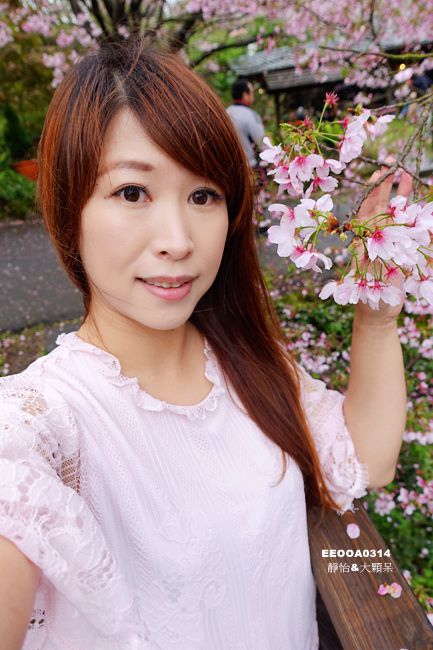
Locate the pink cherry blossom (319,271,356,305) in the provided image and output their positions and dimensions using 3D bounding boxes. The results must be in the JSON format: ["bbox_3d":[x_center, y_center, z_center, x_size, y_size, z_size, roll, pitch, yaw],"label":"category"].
[{"bbox_3d":[0.121,-0.038,0.435,0.037,0.033,0.034,-5,27,0],"label":"pink cherry blossom"}]

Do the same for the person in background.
[{"bbox_3d":[0.322,-1.589,4.479,0.500,1.700,0.350,17,34,37],"label":"person in background"}]

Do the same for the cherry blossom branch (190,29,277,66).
[{"bbox_3d":[0.098,-1.601,2.500,0.500,0.200,0.220,-5,27,0],"label":"cherry blossom branch"}]

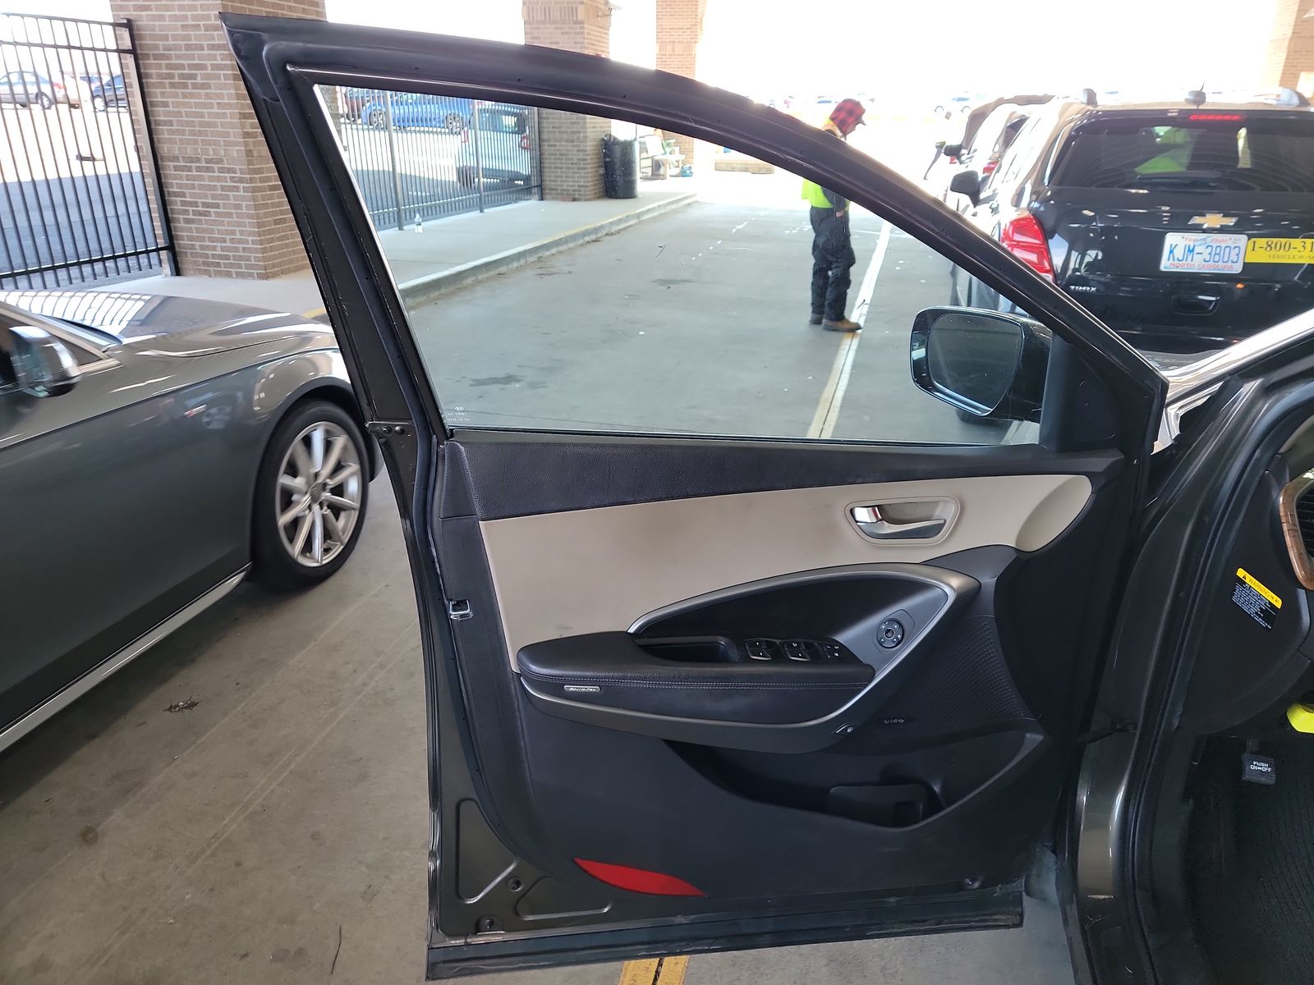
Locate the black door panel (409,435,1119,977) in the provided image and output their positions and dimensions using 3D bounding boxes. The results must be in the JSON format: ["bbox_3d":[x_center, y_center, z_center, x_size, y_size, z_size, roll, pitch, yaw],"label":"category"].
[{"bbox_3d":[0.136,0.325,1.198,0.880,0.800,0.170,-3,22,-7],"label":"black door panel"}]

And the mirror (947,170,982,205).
[{"bbox_3d":[2.150,-2.132,6.350,0.215,0.220,0.130,6,23,14],"label":"mirror"}]

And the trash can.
[{"bbox_3d":[-0.704,-6.296,17.600,0.660,1.080,0.660,0,22,0],"label":"trash can"}]

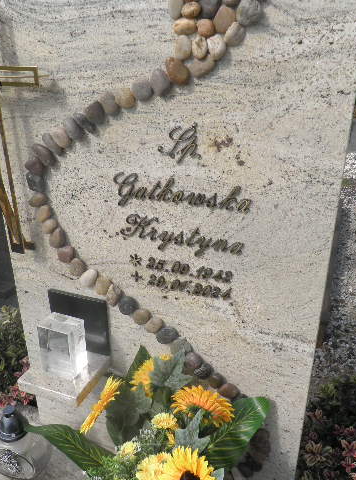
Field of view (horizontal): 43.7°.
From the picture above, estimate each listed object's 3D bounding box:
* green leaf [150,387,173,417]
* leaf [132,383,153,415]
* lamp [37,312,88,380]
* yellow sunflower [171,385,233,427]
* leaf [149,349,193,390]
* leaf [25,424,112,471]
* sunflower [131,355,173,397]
[{"bbox_3d":[-0.035,0.342,0.940,0.045,0.062,0.030,10,-4,21],"label":"green leaf"},{"bbox_3d":[-0.077,0.345,0.967,0.045,0.065,0.030,10,-4,21],"label":"leaf"},{"bbox_3d":[-0.254,0.233,0.985,0.077,0.118,0.059,8,25,18],"label":"lamp"},{"bbox_3d":[0.047,0.317,0.850,0.117,0.112,0.050,8,62,17],"label":"yellow sunflower"},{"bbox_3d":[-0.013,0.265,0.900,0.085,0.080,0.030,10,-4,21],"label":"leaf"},{"bbox_3d":[-0.254,0.480,1.027,0.215,0.040,0.075,14,59,21],"label":"leaf"},{"bbox_3d":[-0.056,0.286,0.936,0.088,0.088,0.040,17,6,33],"label":"sunflower"}]

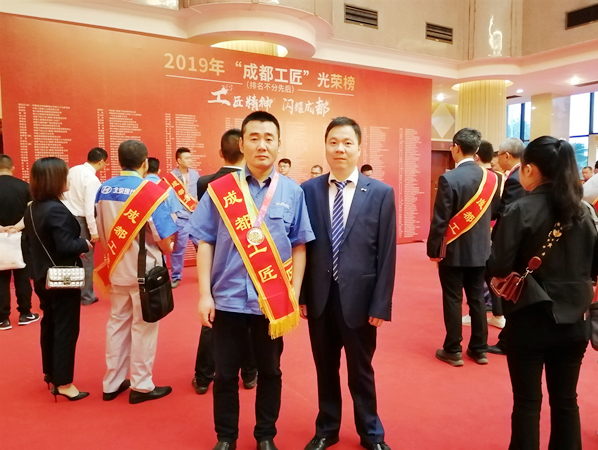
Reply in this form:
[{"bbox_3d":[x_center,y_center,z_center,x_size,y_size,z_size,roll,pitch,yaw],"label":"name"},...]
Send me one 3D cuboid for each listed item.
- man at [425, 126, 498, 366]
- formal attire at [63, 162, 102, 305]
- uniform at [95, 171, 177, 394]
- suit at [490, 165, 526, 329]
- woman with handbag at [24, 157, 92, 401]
[{"bbox_3d":[1.254,0.172,3.401,0.540,1.750,0.360,-3,6,-22],"label":"man"},{"bbox_3d":[-2.448,0.103,5.124,0.480,1.550,0.360,6,8,45],"label":"formal attire"},{"bbox_3d":[-1.022,0.374,2.852,0.520,1.410,0.360,3,7,30],"label":"uniform"},{"bbox_3d":[1.708,0.260,3.587,0.340,1.410,0.500,5,8,40],"label":"suit"},{"bbox_3d":[-1.527,0.349,2.883,0.380,1.540,0.430,-4,7,-32],"label":"woman with handbag"}]

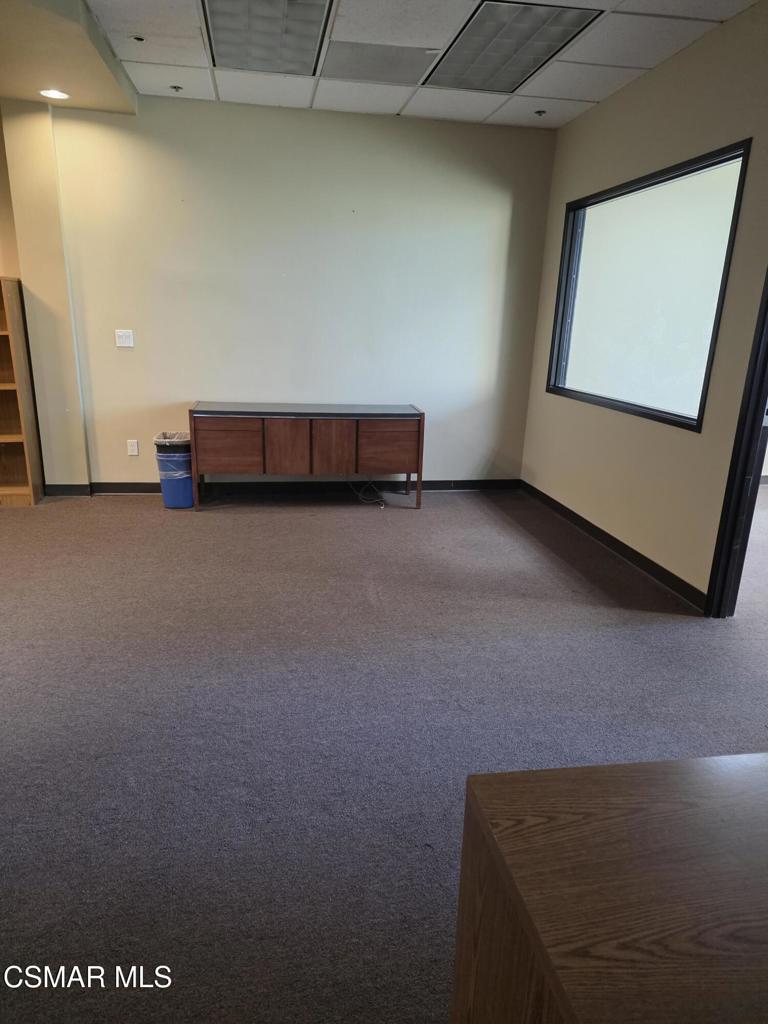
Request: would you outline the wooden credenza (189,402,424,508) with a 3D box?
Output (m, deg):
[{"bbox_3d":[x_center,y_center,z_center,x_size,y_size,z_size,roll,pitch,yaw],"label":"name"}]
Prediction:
[{"bbox_3d":[-0.554,-0.413,5.013,1.620,0.710,0.448,-1,16,-10],"label":"wooden credenza"}]

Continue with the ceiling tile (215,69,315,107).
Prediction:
[{"bbox_3d":[-0.741,-2.670,4.288,0.615,0.022,0.630,-1,16,-10],"label":"ceiling tile"}]

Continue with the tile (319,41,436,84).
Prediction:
[{"bbox_3d":[-0.035,-2.495,3.772,0.610,0.020,0.610,-1,16,-10],"label":"tile"}]

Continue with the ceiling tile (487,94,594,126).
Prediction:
[{"bbox_3d":[1.035,-2.692,4.572,0.558,0.020,0.657,-1,16,-10],"label":"ceiling tile"}]

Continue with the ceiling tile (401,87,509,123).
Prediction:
[{"bbox_3d":[0.460,-2.682,4.474,0.610,0.020,0.657,-1,16,-10],"label":"ceiling tile"}]

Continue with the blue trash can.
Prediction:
[{"bbox_3d":[-1.475,-0.300,4.889,0.262,0.502,0.345,-1,16,-10],"label":"blue trash can"}]

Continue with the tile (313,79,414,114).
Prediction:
[{"bbox_3d":[-0.141,-2.671,4.372,0.610,0.020,0.657,-1,16,-10],"label":"tile"}]

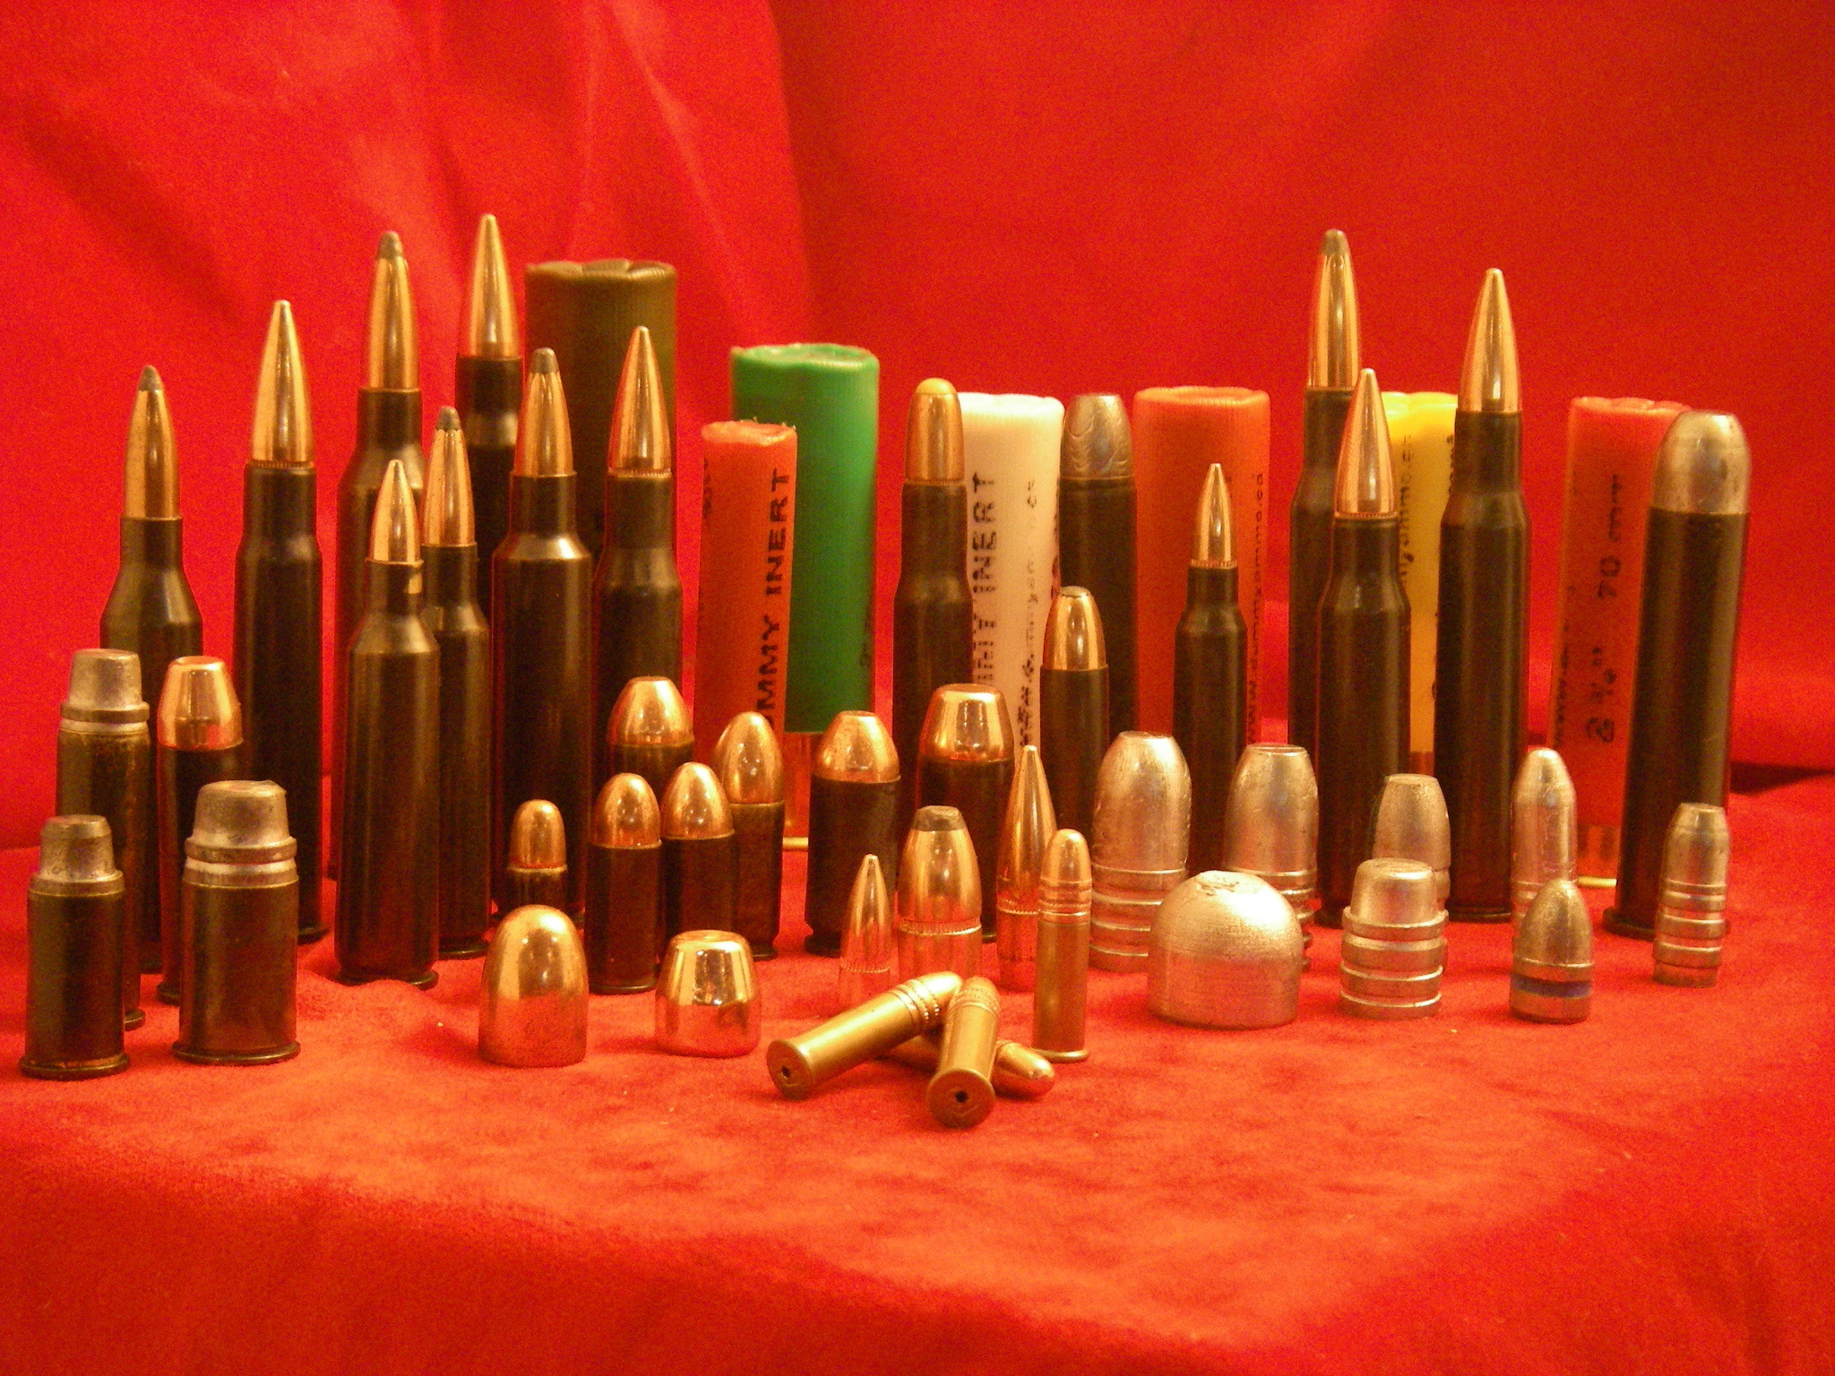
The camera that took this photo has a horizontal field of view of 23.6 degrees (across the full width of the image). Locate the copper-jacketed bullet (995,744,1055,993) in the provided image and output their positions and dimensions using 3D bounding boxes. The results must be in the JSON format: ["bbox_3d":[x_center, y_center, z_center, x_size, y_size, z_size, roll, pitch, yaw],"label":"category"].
[{"bbox_3d":[0.013,0.021,0.514,0.007,0.029,0.007,2,7,0],"label":"copper-jacketed bullet"}]

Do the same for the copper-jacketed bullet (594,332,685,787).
[{"bbox_3d":[-0.037,-0.011,0.585,0.014,0.074,0.014,1,9,0],"label":"copper-jacketed bullet"}]

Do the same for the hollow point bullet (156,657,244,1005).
[{"bbox_3d":[-0.080,0.016,0.489,0.011,0.038,0.011,1,7,0],"label":"hollow point bullet"}]

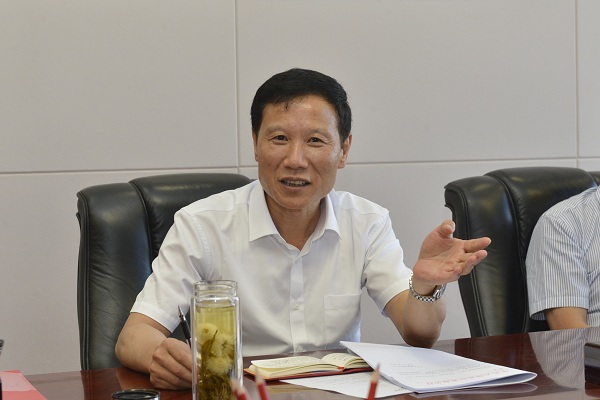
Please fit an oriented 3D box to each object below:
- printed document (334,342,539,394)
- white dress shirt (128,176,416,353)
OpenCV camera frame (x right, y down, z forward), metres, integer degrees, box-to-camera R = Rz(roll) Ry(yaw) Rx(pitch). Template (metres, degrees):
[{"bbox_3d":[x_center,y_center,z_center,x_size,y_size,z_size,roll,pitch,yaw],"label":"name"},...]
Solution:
[{"bbox_3d":[0.224,0.269,1.725,0.212,0.040,0.297,-1,1,-20],"label":"printed document"},{"bbox_3d":[-0.065,0.235,2.030,0.540,0.570,0.360,-1,1,-20],"label":"white dress shirt"}]

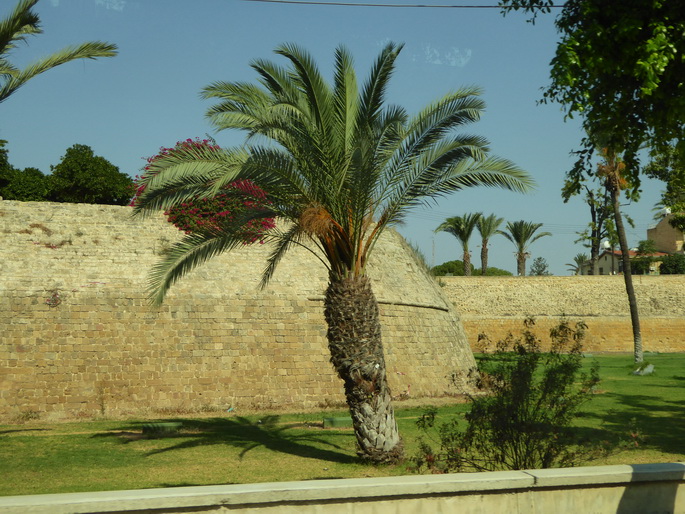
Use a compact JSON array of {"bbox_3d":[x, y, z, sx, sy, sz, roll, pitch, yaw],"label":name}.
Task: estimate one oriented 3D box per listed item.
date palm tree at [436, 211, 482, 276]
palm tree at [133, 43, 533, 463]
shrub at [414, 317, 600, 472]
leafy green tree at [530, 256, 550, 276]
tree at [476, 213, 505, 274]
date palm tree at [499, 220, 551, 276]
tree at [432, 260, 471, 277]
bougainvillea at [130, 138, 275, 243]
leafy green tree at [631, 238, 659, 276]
[{"bbox_3d":[12.346,-1.118,99.000,5.200,7.240,5.000,0,-5,0],"label":"date palm tree"},{"bbox_3d":[-0.169,-0.076,15.700,6.600,7.090,6.200,0,-5,0],"label":"palm tree"},{"bbox_3d":[2.412,2.025,13.600,2.700,2.310,2.300,0,-5,0],"label":"shrub"},{"bbox_3d":[25.837,1.771,122.000,2.900,3.670,2.800,0,-5,0],"label":"leafy green tree"},{"bbox_3d":[16.277,-1.163,103.000,3.500,7.530,3.400,0,-5,0],"label":"tree"},{"bbox_3d":[19.174,-0.685,98.000,5.500,6.320,5.300,0,-5,0],"label":"date palm tree"},{"bbox_3d":[12.890,2.069,110.000,4.600,3.310,4.200,0,-5,0],"label":"tree"},{"bbox_3d":[-4.515,-2.145,30.000,4.600,3.350,3.200,0,-5,0],"label":"bougainvillea"},{"bbox_3d":[35.180,0.522,108.000,3.100,5.340,3.000,0,-5,0],"label":"leafy green tree"}]

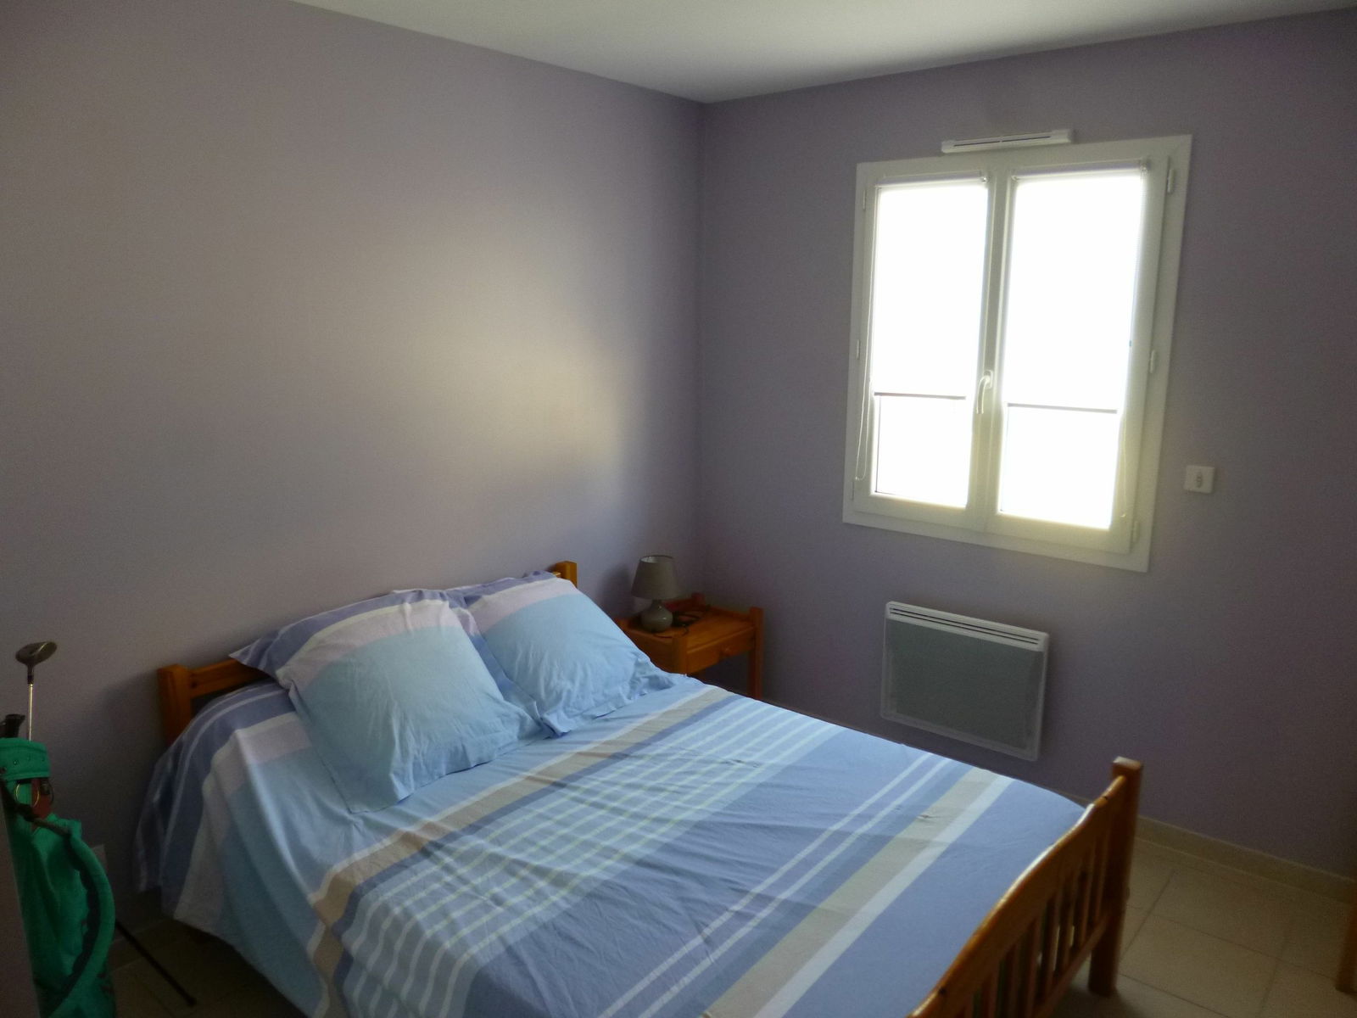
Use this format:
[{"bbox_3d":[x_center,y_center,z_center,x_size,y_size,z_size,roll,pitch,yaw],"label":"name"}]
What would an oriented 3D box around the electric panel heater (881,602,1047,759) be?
[{"bbox_3d":[1.029,0.601,3.409,0.576,0.467,0.090,10,16,37],"label":"electric panel heater"}]

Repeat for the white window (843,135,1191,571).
[{"bbox_3d":[1.059,-0.515,3.182,1.075,1.310,0.070,10,16,37],"label":"white window"}]

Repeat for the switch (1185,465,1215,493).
[{"bbox_3d":[1.579,-0.088,2.853,0.080,0.082,0.013,10,16,37],"label":"switch"}]

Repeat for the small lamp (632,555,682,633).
[{"bbox_3d":[-0.085,0.334,3.649,0.182,0.290,0.182,0,13,0],"label":"small lamp"}]

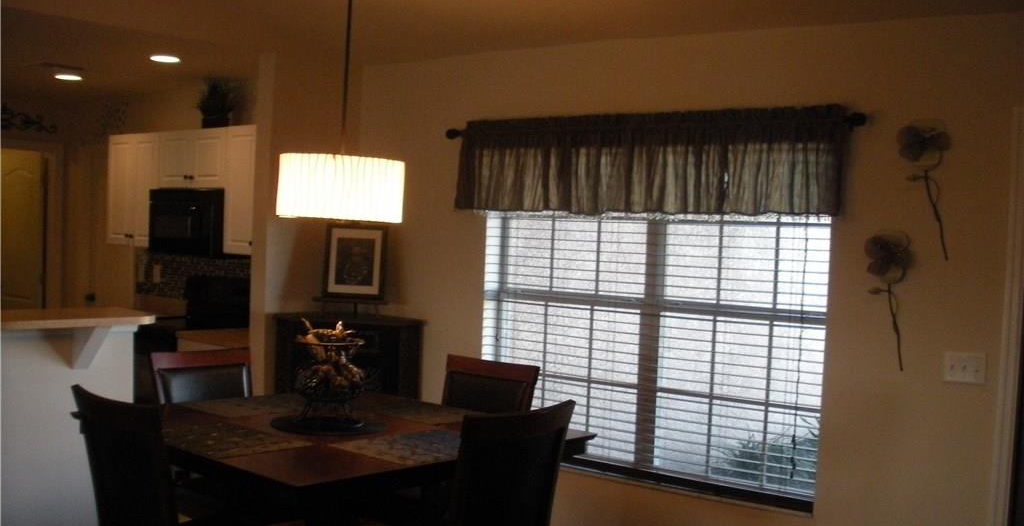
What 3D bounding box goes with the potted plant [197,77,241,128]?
[{"bbox_3d":[-1.840,-0.998,6.495,0.270,0.340,0.270,3,1,37],"label":"potted plant"}]

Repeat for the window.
[{"bbox_3d":[0.583,0.294,4.729,1.776,1.409,0.100,3,1,37],"label":"window"}]

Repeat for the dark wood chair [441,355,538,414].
[{"bbox_3d":[-0.272,0.910,4.106,0.480,1.030,0.560,3,1,42],"label":"dark wood chair"}]

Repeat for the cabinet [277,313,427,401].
[{"bbox_3d":[-0.877,0.835,5.558,0.780,1.086,0.470,2,1,-8],"label":"cabinet"}]

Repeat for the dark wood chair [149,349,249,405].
[{"bbox_3d":[-1.068,0.872,3.965,0.560,1.030,0.480,3,1,42],"label":"dark wood chair"}]

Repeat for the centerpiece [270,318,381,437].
[{"bbox_3d":[-0.566,0.349,3.242,0.330,0.330,0.330,2,1,0],"label":"centerpiece"}]

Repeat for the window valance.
[{"bbox_3d":[0.551,-0.445,4.653,1.981,0.440,0.110,3,1,37],"label":"window valance"}]

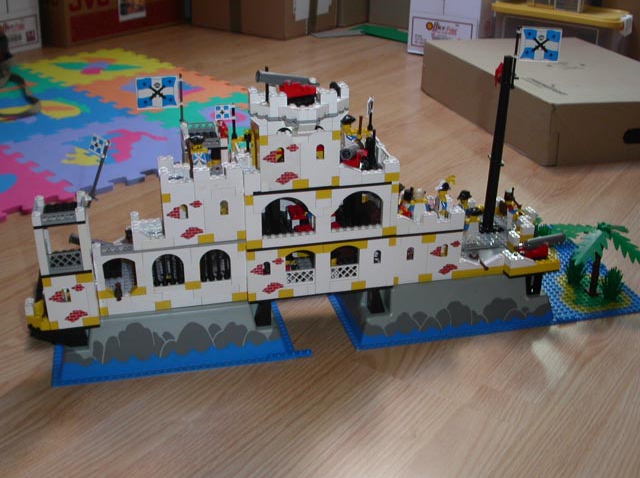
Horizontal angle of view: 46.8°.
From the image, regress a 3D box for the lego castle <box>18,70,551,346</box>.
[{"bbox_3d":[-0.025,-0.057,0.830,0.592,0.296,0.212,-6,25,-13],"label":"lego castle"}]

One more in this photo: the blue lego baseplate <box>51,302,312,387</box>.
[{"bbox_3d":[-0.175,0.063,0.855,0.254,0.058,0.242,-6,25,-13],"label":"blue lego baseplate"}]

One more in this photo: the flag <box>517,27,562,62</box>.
[{"bbox_3d":[0.242,-0.213,0.812,0.047,0.034,0.006,5,25,9],"label":"flag"}]

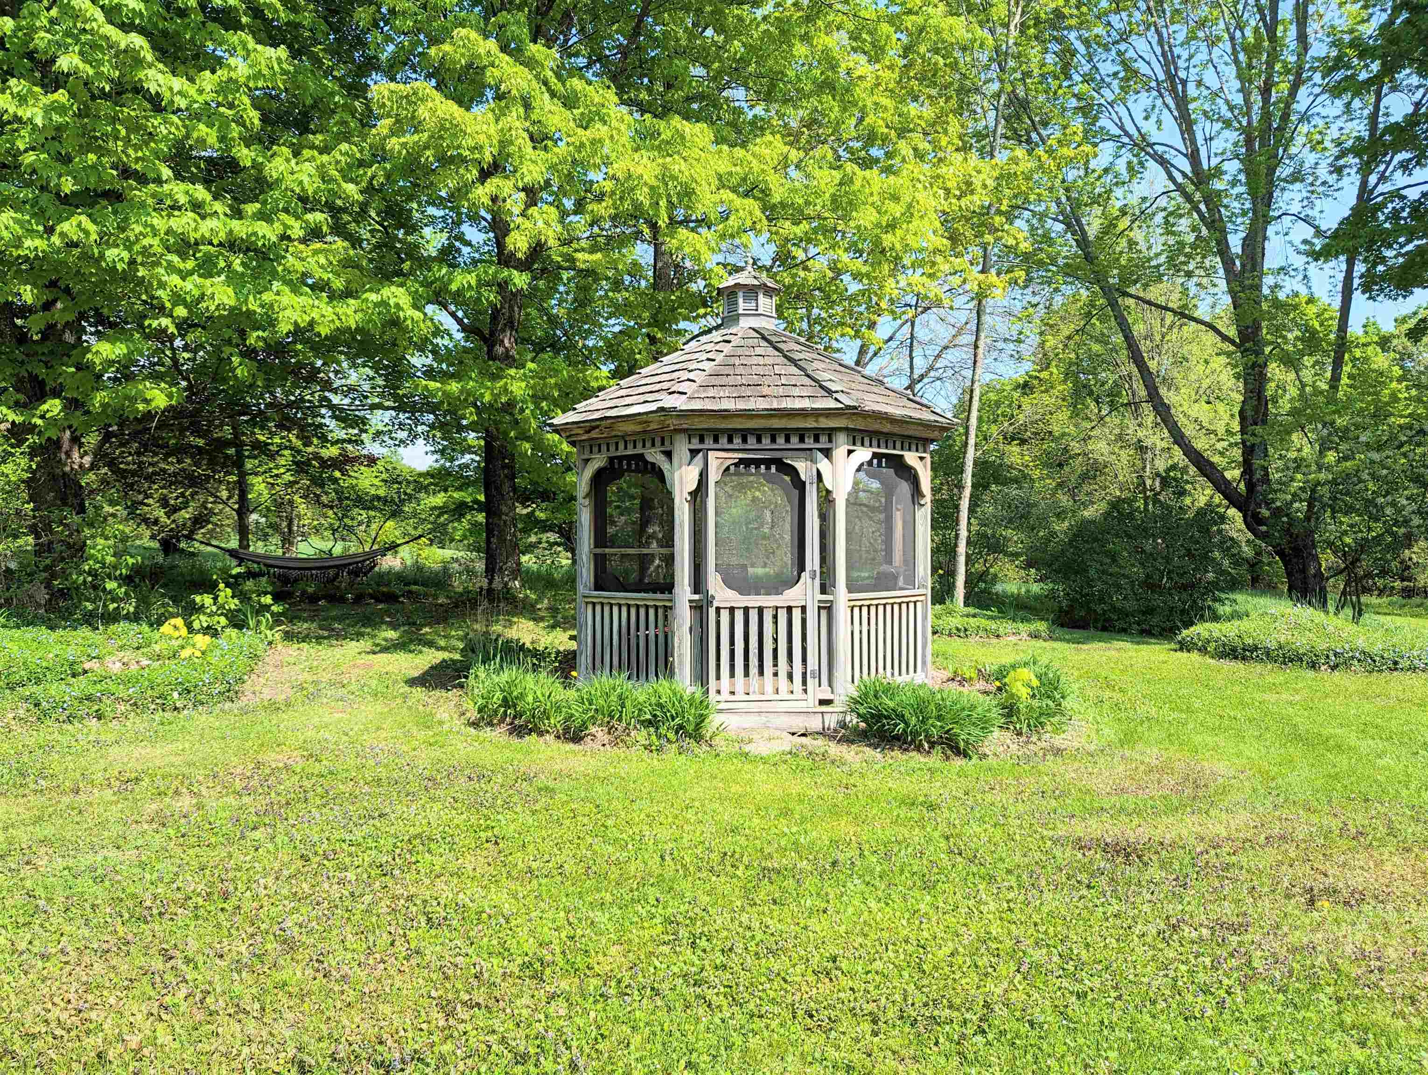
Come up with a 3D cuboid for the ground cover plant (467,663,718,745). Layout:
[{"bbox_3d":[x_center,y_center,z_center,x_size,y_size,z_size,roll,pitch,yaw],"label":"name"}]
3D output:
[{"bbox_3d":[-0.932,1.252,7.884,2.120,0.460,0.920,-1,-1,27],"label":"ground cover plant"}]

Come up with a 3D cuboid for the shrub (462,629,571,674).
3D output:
[{"bbox_3d":[-1.960,1.213,9.884,1.100,0.600,0.950,0,-1,-1],"label":"shrub"}]

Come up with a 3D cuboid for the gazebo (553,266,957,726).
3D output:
[{"bbox_3d":[0.341,-0.528,9.127,3.440,4.041,3.440,0,-1,-1],"label":"gazebo"}]

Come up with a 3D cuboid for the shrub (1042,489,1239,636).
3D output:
[{"bbox_3d":[6.931,0.401,16.095,2.950,2.280,2.600,0,-1,-1],"label":"shrub"}]

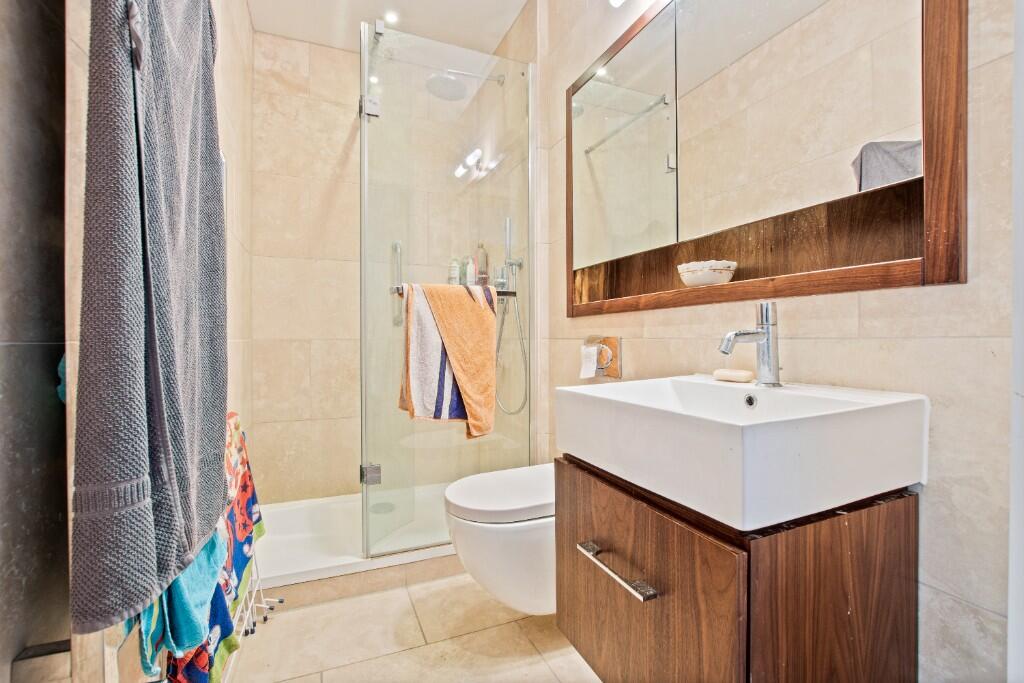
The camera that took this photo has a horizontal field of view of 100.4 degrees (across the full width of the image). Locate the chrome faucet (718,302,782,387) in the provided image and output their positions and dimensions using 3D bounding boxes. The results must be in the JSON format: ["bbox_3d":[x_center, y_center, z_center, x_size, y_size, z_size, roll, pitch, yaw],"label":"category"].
[{"bbox_3d":[0.485,0.008,0.860,0.152,0.173,0.050,0,0,-24],"label":"chrome faucet"}]

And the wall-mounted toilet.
[{"bbox_3d":[0.049,0.676,1.453,0.530,0.375,0.365,0,0,-24],"label":"wall-mounted toilet"}]

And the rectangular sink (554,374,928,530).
[{"bbox_3d":[0.388,0.168,0.830,0.426,0.138,0.468,0,0,-24],"label":"rectangular sink"}]

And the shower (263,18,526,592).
[{"bbox_3d":[-0.569,-0.179,1.929,1.160,2.050,0.730,0,0,-21],"label":"shower"}]

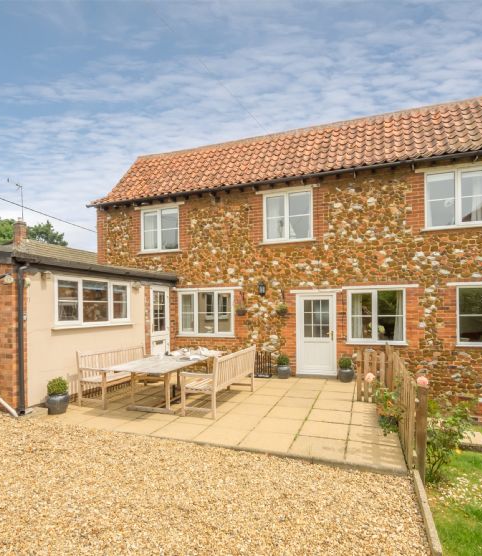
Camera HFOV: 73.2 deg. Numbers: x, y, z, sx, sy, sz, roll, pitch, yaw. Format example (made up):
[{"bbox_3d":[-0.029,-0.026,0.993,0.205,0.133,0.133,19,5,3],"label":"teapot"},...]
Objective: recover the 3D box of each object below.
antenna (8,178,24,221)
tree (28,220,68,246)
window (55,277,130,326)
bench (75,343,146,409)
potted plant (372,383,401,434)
[{"bbox_3d":[-10.830,-3.780,15.550,0.400,2.050,1.000,-1,-3,5],"label":"antenna"},{"bbox_3d":[-18.000,-0.460,30.000,5.000,9.800,5.000,1,-3,-18],"label":"tree"},{"bbox_3d":[-2.730,0.455,6.200,0.120,0.860,1.800,-1,-3,21],"label":"window"},{"bbox_3d":[-2.060,1.687,5.850,0.580,0.890,1.570,-1,-3,21],"label":"bench"},{"bbox_3d":[1.930,1.744,4.300,0.350,0.600,0.350,-1,-3,21],"label":"potted plant"}]

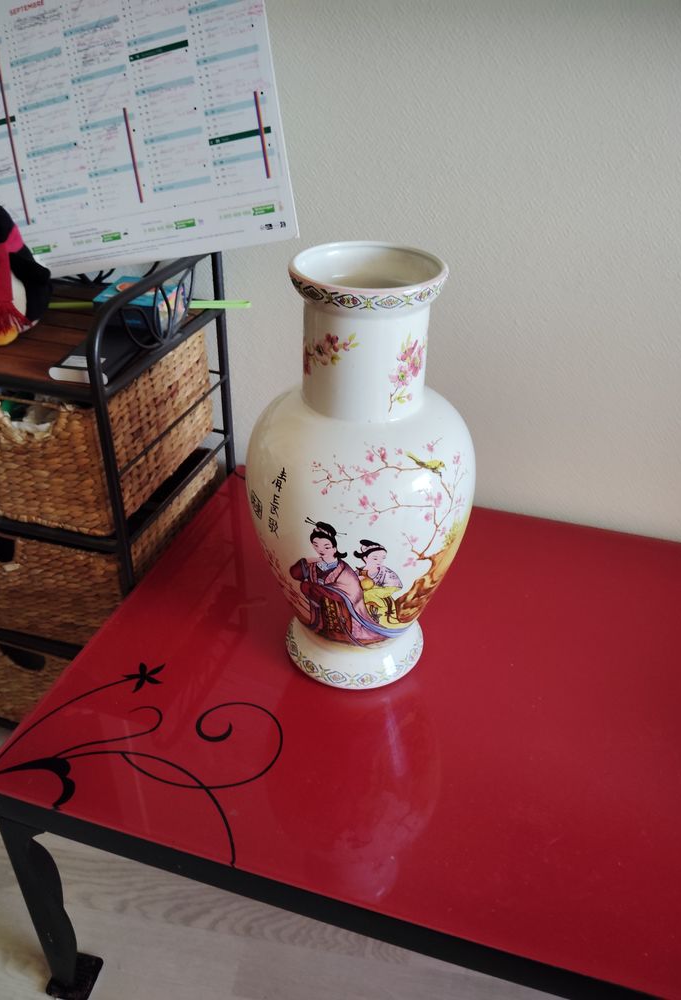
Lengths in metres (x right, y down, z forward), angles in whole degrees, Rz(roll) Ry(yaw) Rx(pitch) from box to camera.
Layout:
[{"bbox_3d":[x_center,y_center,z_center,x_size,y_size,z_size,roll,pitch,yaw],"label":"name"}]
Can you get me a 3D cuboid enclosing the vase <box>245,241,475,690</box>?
[{"bbox_3d":[0.021,-0.020,0.816,0.224,0.437,0.224,2,34,1],"label":"vase"}]

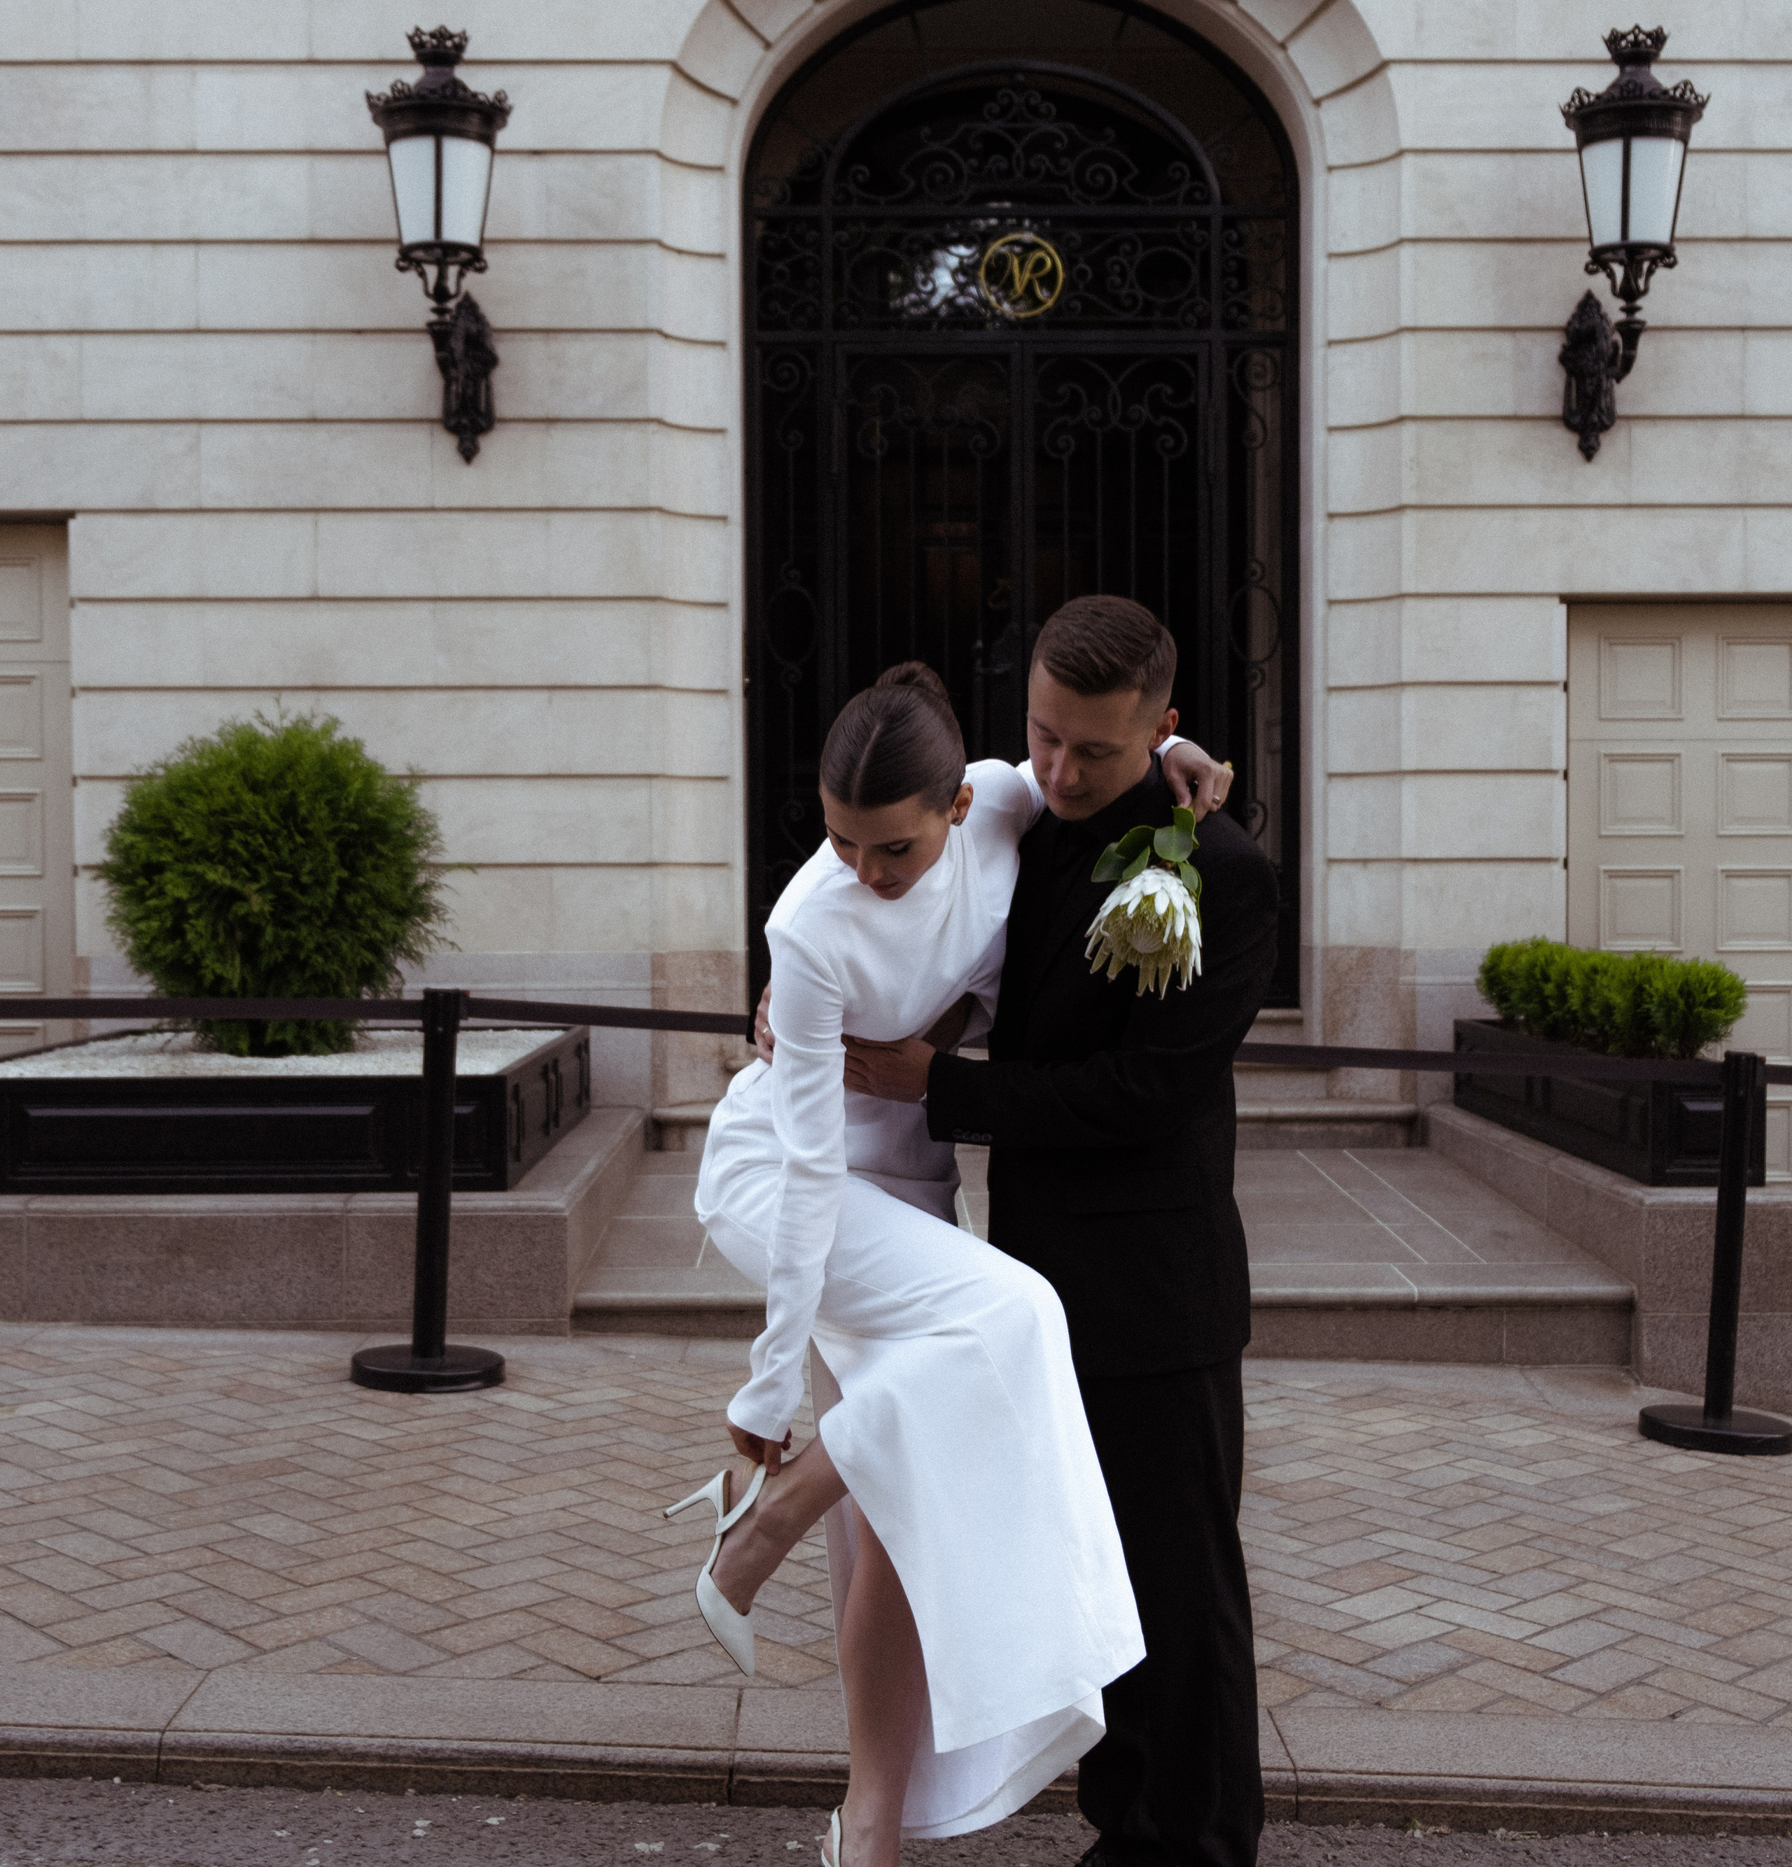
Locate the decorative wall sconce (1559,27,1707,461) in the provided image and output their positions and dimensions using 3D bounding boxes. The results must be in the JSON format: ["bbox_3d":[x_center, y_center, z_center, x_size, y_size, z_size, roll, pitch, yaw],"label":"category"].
[{"bbox_3d":[2.502,-2.360,8.429,0.522,1.356,0.818,0,2,-1],"label":"decorative wall sconce"}]

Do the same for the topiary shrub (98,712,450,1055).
[{"bbox_3d":[-1.943,-0.140,7.704,1.073,1.050,1.044,0,2,-1],"label":"topiary shrub"}]

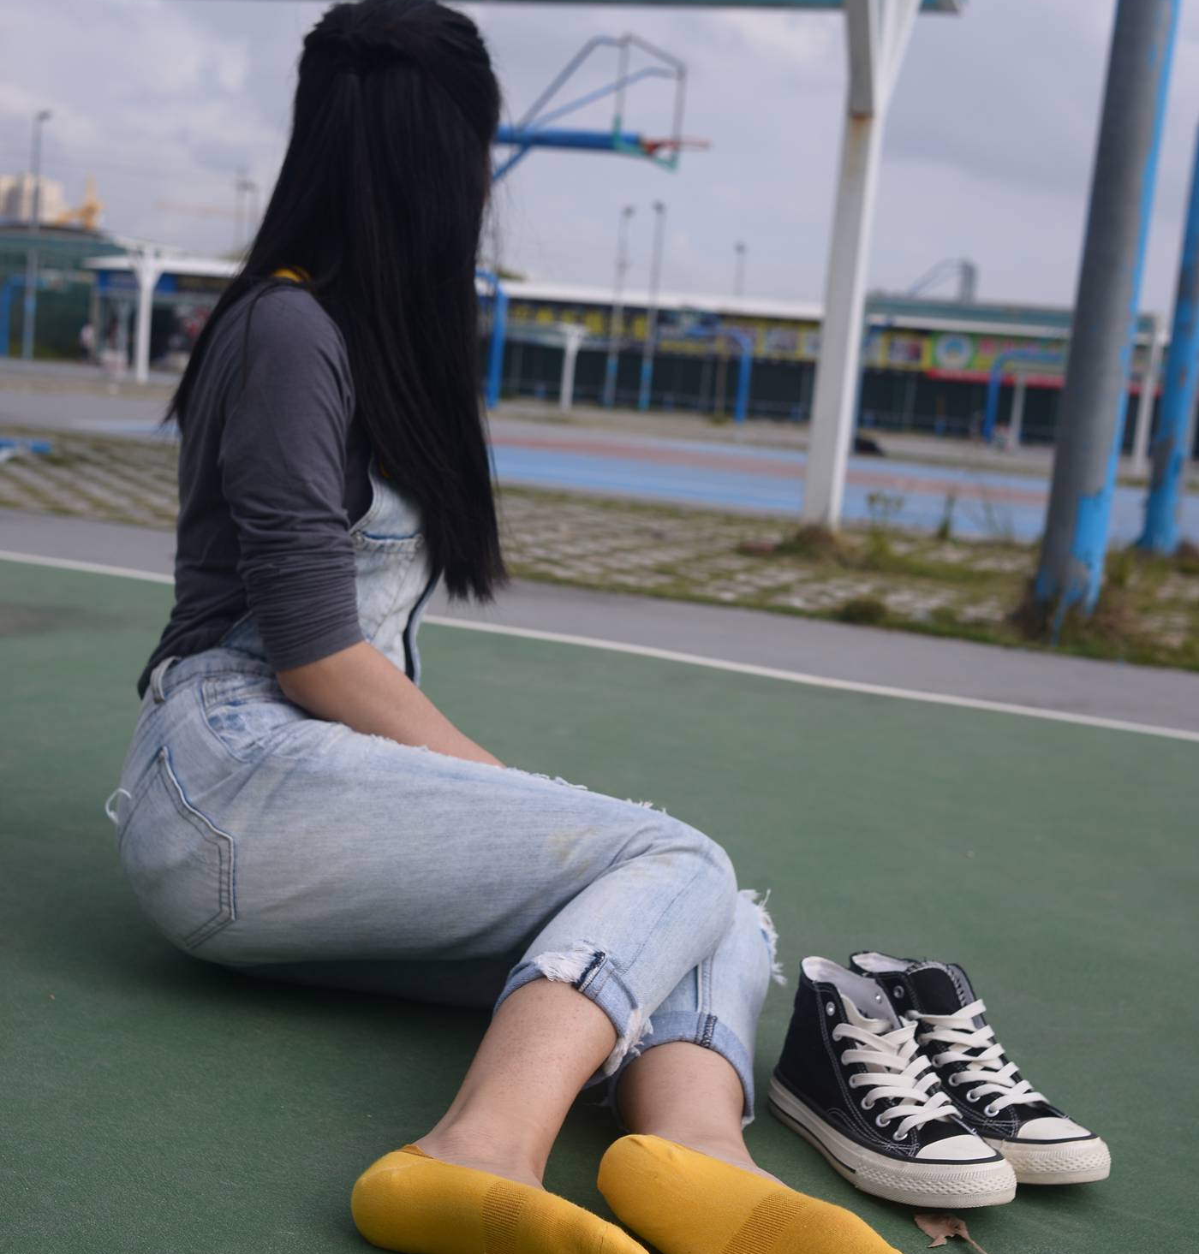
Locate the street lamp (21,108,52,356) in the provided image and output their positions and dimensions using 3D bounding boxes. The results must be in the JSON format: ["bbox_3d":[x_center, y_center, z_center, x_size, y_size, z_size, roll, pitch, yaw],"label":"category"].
[{"bbox_3d":[-20.200,-14.092,62.643,0.600,9.000,0.400,5,8,0],"label":"street lamp"}]

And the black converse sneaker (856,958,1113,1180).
[{"bbox_3d":[0.324,0.365,1.468,0.245,0.135,0.092,12,10,41],"label":"black converse sneaker"}]

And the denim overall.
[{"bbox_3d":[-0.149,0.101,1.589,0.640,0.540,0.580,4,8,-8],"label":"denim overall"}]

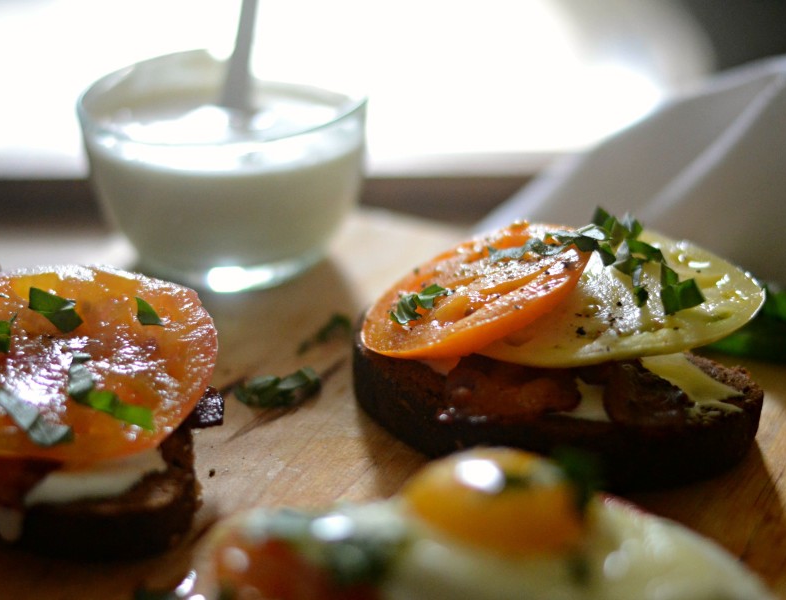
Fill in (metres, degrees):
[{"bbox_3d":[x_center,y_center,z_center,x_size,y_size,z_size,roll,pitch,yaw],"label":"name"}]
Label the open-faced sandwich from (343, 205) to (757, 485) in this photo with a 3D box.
[{"bbox_3d":[0.049,0.013,0.560,0.122,0.047,0.092,2,25,5],"label":"open-faced sandwich"}]

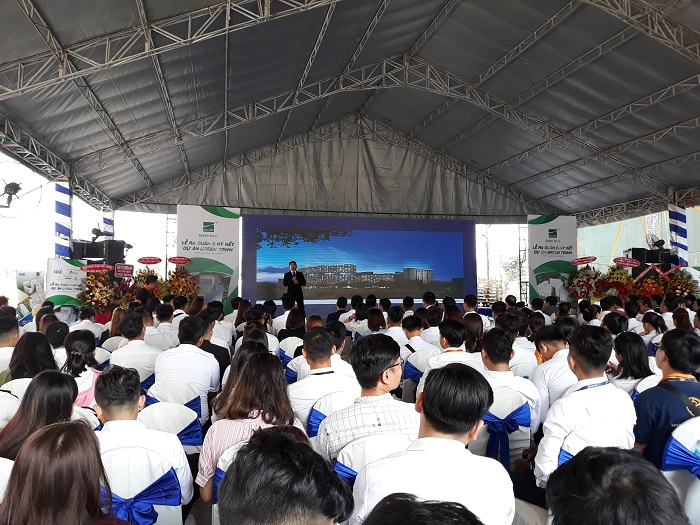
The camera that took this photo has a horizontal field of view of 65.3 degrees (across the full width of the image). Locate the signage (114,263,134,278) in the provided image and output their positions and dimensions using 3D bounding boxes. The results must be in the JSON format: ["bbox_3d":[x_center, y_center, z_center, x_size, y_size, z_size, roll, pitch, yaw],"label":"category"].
[{"bbox_3d":[-4.784,0.183,11.600,0.390,0.280,0.040,4,-3,-11],"label":"signage"}]

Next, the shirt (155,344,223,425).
[{"bbox_3d":[-1.146,0.853,3.850,0.460,0.570,0.320,0,-3,0],"label":"shirt"}]

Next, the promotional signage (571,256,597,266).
[{"bbox_3d":[5.652,-0.024,13.200,0.650,0.190,0.040,-9,-3,7],"label":"promotional signage"}]

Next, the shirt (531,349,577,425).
[{"bbox_3d":[1.359,0.836,3.386,0.470,0.600,0.400,0,-2,-16],"label":"shirt"}]

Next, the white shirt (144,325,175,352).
[{"bbox_3d":[-1.980,0.950,5.837,0.460,0.600,0.320,0,-2,-13],"label":"white shirt"}]

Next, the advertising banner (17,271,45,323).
[{"bbox_3d":[-7.006,1.104,11.964,0.570,1.810,0.060,1,-3,-25],"label":"advertising banner"}]

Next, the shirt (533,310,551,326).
[{"bbox_3d":[2.764,0.988,8.036,0.460,0.580,0.300,0,-2,-16],"label":"shirt"}]

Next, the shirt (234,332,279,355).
[{"bbox_3d":[-0.909,0.957,5.337,0.450,0.600,0.320,0,-2,-9],"label":"shirt"}]

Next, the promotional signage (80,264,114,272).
[{"bbox_3d":[-5.272,0.125,11.400,0.690,0.170,0.040,0,-3,-12],"label":"promotional signage"}]

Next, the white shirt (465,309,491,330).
[{"bbox_3d":[1.892,0.976,8.200,0.440,0.520,0.280,0,-3,-12],"label":"white shirt"}]

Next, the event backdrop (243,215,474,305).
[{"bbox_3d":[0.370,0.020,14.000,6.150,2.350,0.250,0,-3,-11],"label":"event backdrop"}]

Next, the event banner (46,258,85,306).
[{"bbox_3d":[-6.037,0.964,11.659,0.750,2.060,0.060,1,-3,-26],"label":"event banner"}]

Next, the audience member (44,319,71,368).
[{"bbox_3d":[-2.287,1.068,4.370,0.480,1.220,0.720,0,-2,-13],"label":"audience member"}]

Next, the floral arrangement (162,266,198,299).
[{"bbox_3d":[-3.703,0.484,12.000,0.780,0.820,0.480,0,-3,-10],"label":"floral arrangement"}]

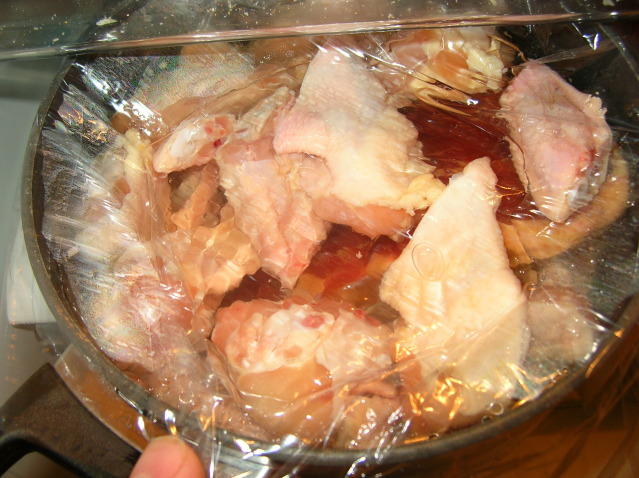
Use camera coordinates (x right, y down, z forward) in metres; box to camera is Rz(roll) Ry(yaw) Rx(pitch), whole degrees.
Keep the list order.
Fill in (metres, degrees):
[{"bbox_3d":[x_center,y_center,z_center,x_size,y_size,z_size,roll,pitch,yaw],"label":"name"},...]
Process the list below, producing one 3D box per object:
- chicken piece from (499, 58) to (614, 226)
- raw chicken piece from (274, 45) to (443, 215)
[{"bbox_3d":[0.106,-0.046,0.301,0.047,0.030,0.082,-3,59,-1],"label":"chicken piece"},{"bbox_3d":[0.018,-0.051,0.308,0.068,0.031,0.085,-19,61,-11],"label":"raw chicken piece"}]

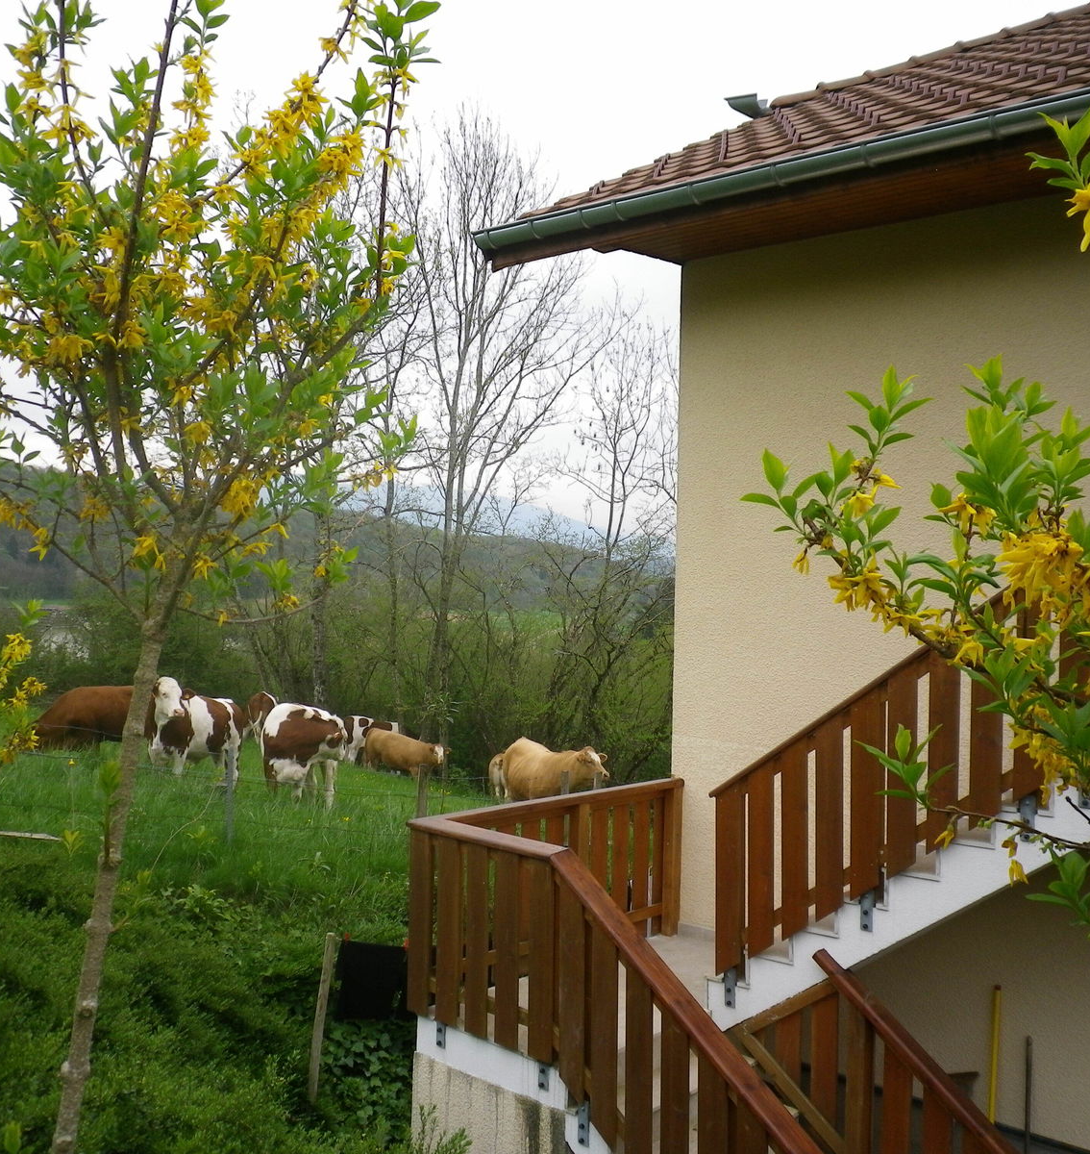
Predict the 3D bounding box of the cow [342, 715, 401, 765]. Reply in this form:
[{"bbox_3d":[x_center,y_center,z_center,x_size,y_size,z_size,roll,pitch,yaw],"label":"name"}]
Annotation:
[{"bbox_3d":[-3.730,3.840,28.500,2.200,1.400,0.700,1,-1,22],"label":"cow"}]

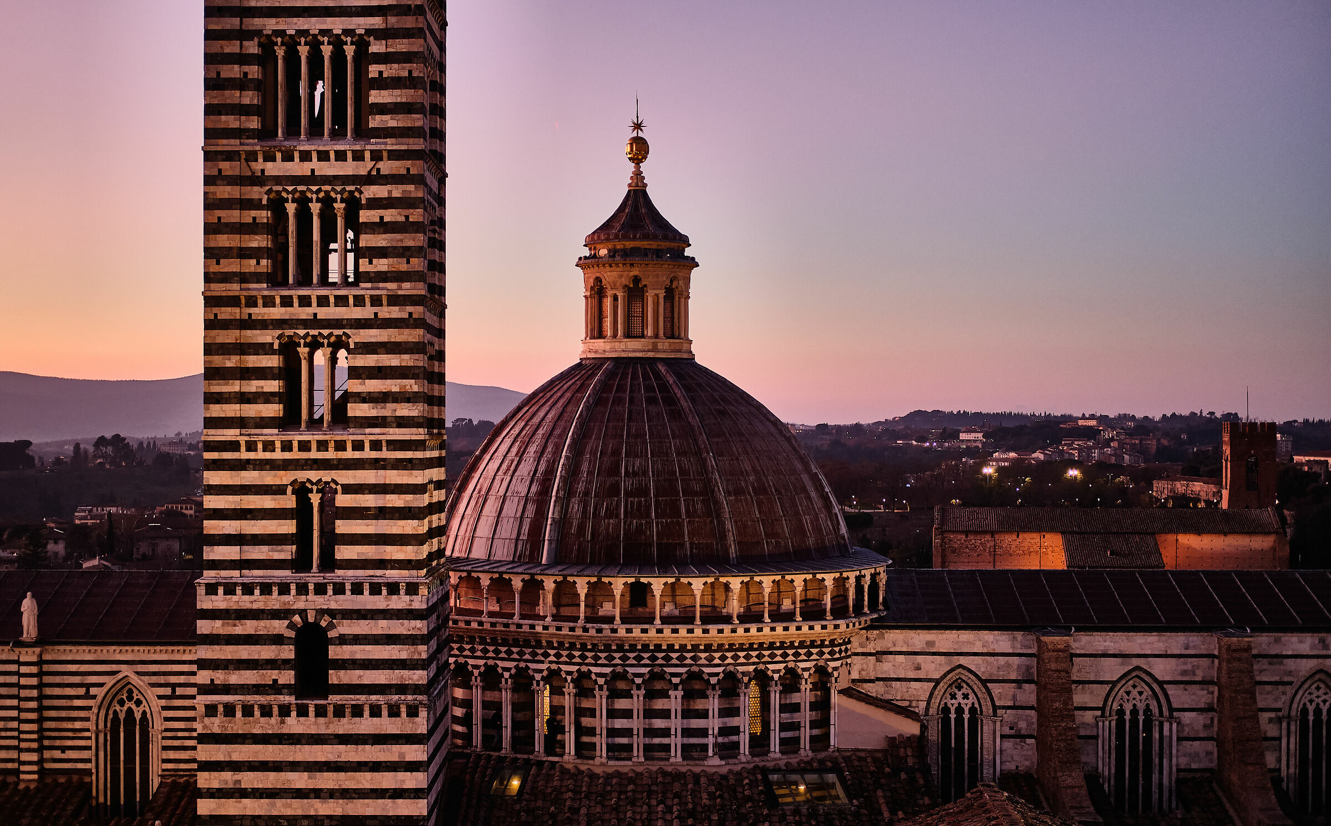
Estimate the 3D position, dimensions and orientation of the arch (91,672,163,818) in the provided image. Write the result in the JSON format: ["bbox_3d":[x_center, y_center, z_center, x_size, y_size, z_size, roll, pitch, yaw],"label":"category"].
[{"bbox_3d":[-22.322,13.752,81.200,2.970,6.000,0.600,0,0,2],"label":"arch"}]

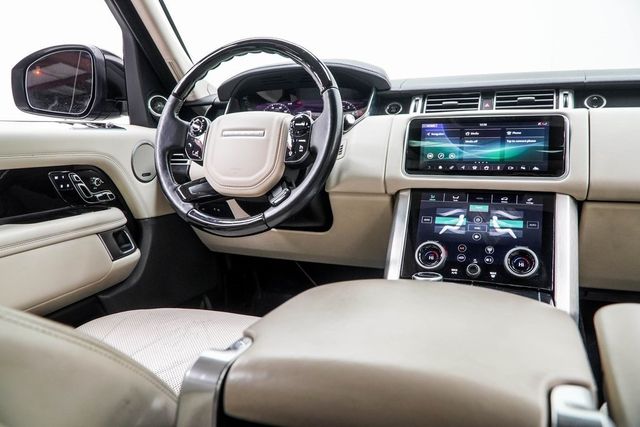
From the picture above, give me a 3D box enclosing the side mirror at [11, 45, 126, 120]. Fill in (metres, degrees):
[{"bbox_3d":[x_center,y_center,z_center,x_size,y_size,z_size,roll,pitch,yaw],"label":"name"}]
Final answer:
[{"bbox_3d":[-0.601,-0.328,1.229,0.260,0.180,0.170,1,9,9],"label":"side mirror"}]

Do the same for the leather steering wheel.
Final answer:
[{"bbox_3d":[-0.131,-0.142,0.904,0.382,0.382,0.100,2,-11,20],"label":"leather steering wheel"}]

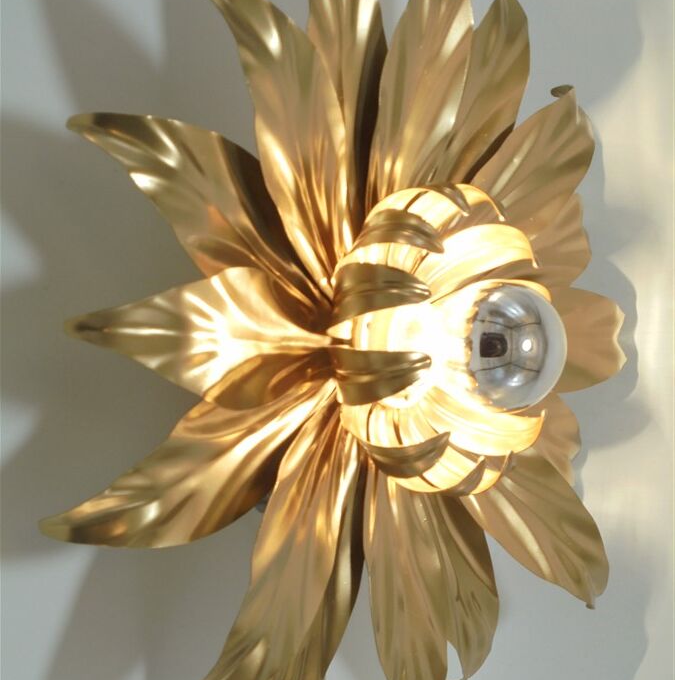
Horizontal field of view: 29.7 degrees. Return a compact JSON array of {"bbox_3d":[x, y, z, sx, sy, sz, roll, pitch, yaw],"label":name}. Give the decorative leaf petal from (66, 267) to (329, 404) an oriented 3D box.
[{"bbox_3d":[-0.044,-0.002,0.549,0.032,0.187,0.056,3,90,33],"label":"decorative leaf petal"}]

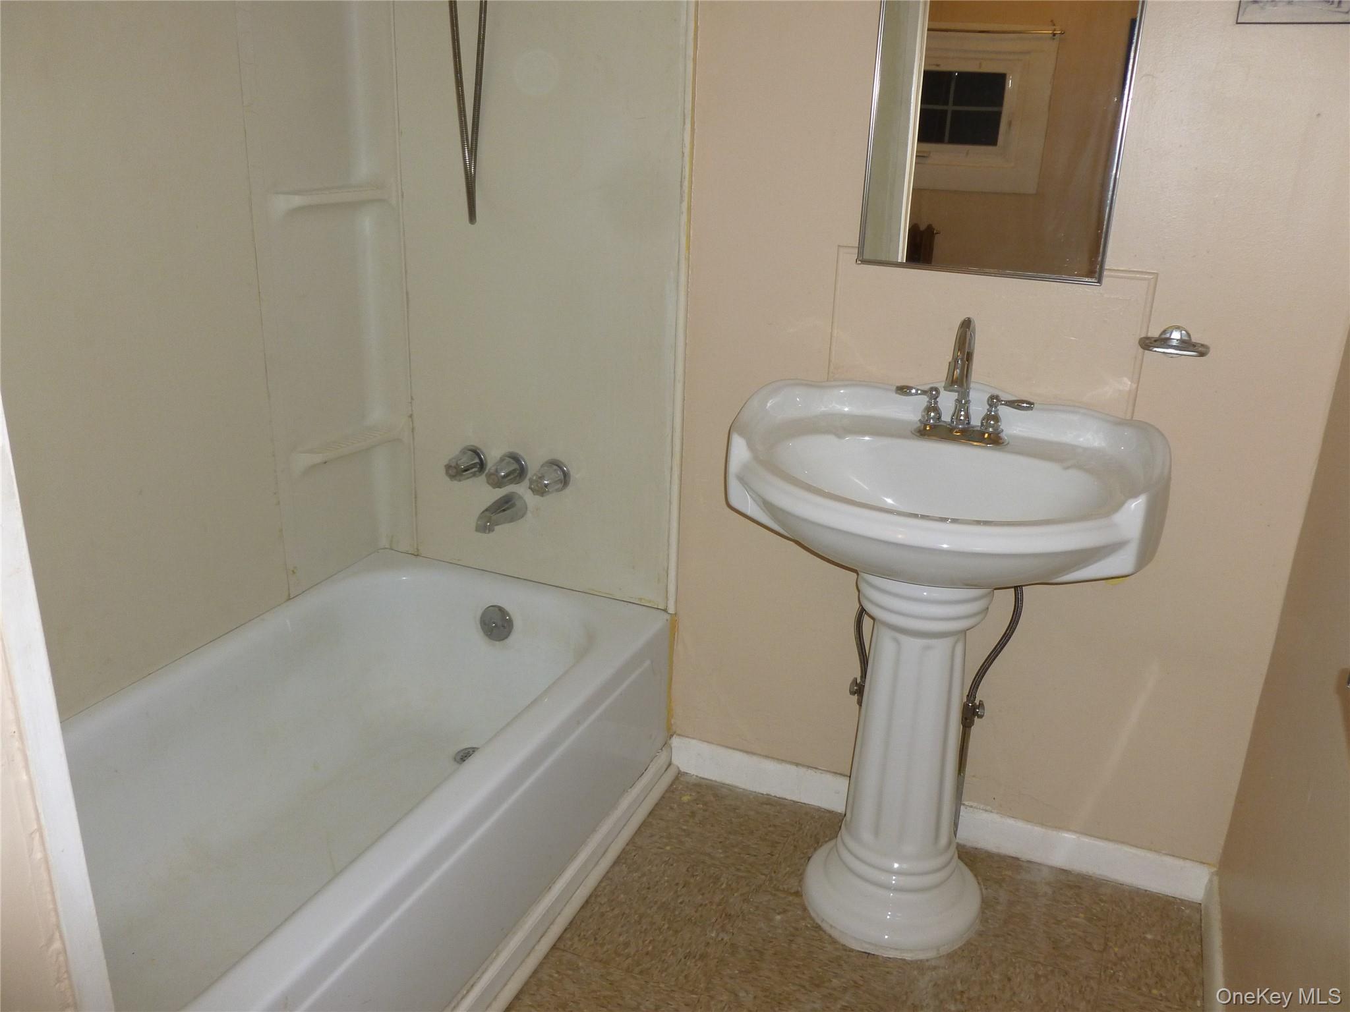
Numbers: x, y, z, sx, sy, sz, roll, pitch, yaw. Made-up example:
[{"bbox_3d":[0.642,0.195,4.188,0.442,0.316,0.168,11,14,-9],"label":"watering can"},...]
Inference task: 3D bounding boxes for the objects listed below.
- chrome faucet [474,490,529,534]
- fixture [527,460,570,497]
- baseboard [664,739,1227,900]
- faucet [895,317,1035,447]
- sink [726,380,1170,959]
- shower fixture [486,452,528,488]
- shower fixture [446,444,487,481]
[{"bbox_3d":[-0.379,0.020,2.330,0.062,0.066,0.130,10,20,21],"label":"chrome faucet"},{"bbox_3d":[-0.269,-0.053,2.288,0.072,0.072,0.076,10,20,21],"label":"fixture"},{"bbox_3d":[0.495,0.621,2.213,1.078,0.088,0.015,10,20,21],"label":"baseboard"},{"bbox_3d":[0.466,-0.199,1.770,0.234,0.212,0.170,10,20,21],"label":"faucet"},{"bbox_3d":[0.401,0.303,1.825,0.656,0.933,0.582,10,20,21],"label":"sink"},{"bbox_3d":[-0.362,-0.070,2.324,0.072,0.072,0.076,10,20,21],"label":"shower fixture"},{"bbox_3d":[-0.458,-0.088,2.361,0.072,0.072,0.076,10,20,21],"label":"shower fixture"}]

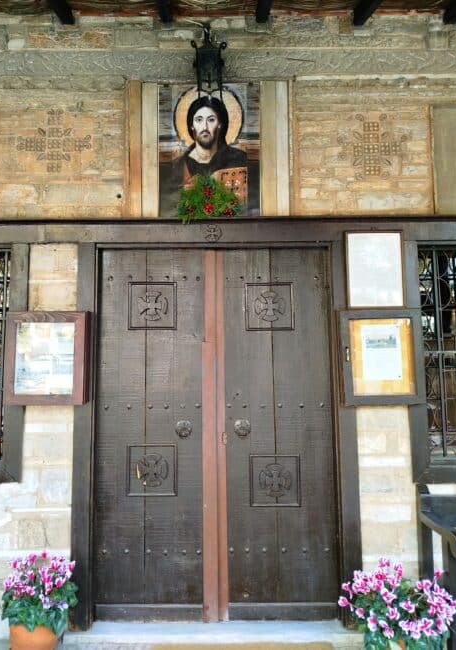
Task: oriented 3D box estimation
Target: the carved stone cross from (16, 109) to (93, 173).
[{"bbox_3d":[-1.010,-1.071,2.611,0.438,0.386,0.040,-1,-5,0],"label":"carved stone cross"}]

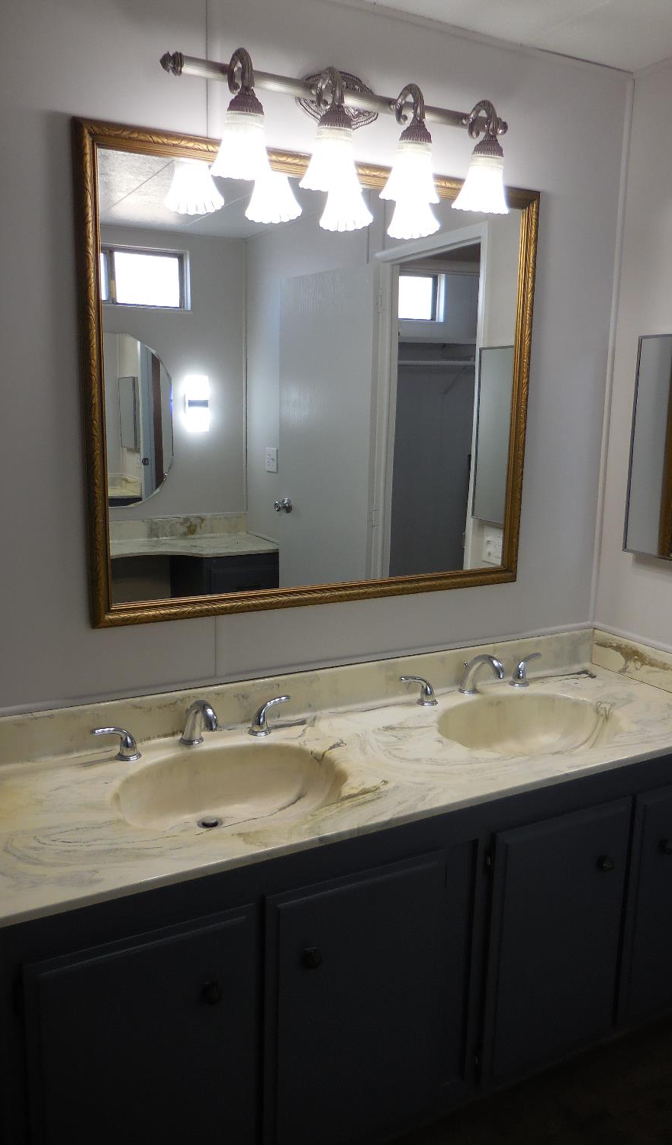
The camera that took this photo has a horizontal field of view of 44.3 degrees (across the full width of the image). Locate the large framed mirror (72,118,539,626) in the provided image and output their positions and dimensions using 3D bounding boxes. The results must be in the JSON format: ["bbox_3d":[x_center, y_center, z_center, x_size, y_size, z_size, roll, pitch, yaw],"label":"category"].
[{"bbox_3d":[0.000,-0.390,1.813,1.090,0.933,0.031,-5,12,-29],"label":"large framed mirror"}]

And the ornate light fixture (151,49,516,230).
[{"bbox_3d":[0.035,-0.857,1.641,0.783,0.240,0.206,-5,12,-29],"label":"ornate light fixture"}]

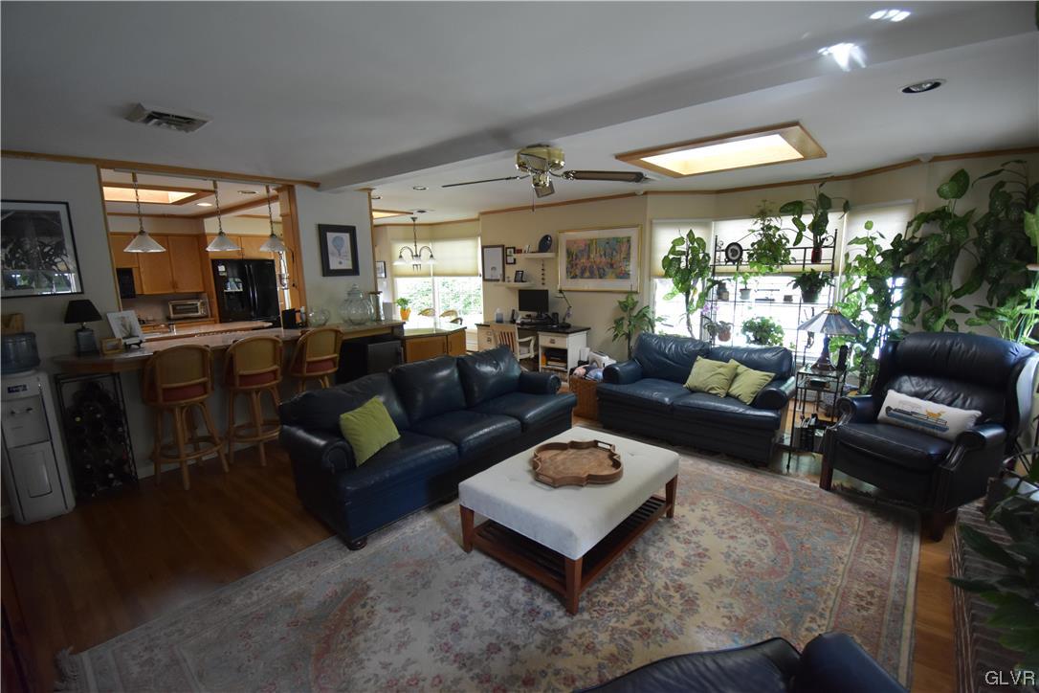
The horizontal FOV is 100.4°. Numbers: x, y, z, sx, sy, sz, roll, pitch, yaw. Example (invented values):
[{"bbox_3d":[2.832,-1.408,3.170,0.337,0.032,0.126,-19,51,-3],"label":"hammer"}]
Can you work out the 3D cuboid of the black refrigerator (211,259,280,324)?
[{"bbox_3d":[-4.638,-0.562,7.286,0.750,1.780,0.900,9,14,41],"label":"black refrigerator"}]

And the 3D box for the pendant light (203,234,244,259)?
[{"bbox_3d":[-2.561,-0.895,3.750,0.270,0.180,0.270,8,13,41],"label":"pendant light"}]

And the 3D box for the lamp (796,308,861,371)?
[{"bbox_3d":[2.519,-0.056,3.532,0.410,0.520,0.410,7,13,38],"label":"lamp"}]

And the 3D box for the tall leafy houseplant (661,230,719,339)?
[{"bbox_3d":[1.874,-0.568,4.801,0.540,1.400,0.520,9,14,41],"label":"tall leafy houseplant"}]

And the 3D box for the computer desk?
[{"bbox_3d":[0.173,0.060,6.715,1.740,0.745,0.600,7,13,38],"label":"computer desk"}]

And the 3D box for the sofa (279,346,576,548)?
[{"bbox_3d":[-0.517,0.566,3.619,0.920,0.830,2.430,8,14,39],"label":"sofa"}]

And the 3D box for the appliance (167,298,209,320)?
[{"bbox_3d":[-5.219,-0.602,6.809,0.300,0.260,0.435,9,14,41],"label":"appliance"}]

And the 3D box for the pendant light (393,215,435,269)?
[{"bbox_3d":[-1.587,-1.566,6.500,0.630,0.800,0.630,8,13,41],"label":"pendant light"}]

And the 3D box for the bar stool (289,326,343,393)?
[{"bbox_3d":[-1.938,0.357,4.267,0.500,1.090,0.480,7,13,38],"label":"bar stool"}]

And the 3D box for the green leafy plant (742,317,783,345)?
[{"bbox_3d":[2.559,-0.156,4.550,0.420,0.330,0.400,7,12,39],"label":"green leafy plant"}]

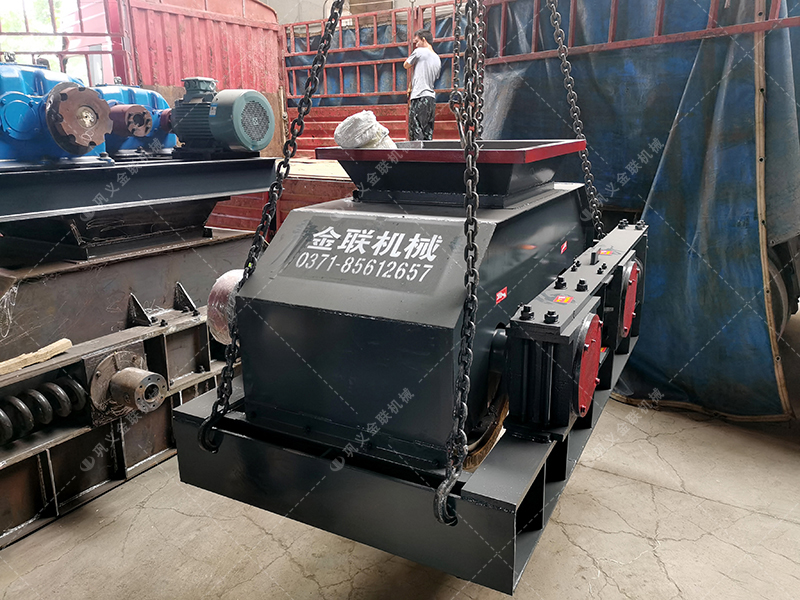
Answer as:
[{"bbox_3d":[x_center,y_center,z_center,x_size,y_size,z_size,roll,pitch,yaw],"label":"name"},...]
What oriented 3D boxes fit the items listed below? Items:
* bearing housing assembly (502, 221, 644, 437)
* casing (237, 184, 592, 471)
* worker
[{"bbox_3d":[0.765,-0.003,2.252,0.192,0.328,1.677,7,18,28],"label":"bearing housing assembly"},{"bbox_3d":[0.202,-0.080,2.111,0.627,0.559,1.540,7,18,28],"label":"casing"},{"bbox_3d":[0.294,-2.530,7.632,0.320,1.680,0.480,7,18,27],"label":"worker"}]

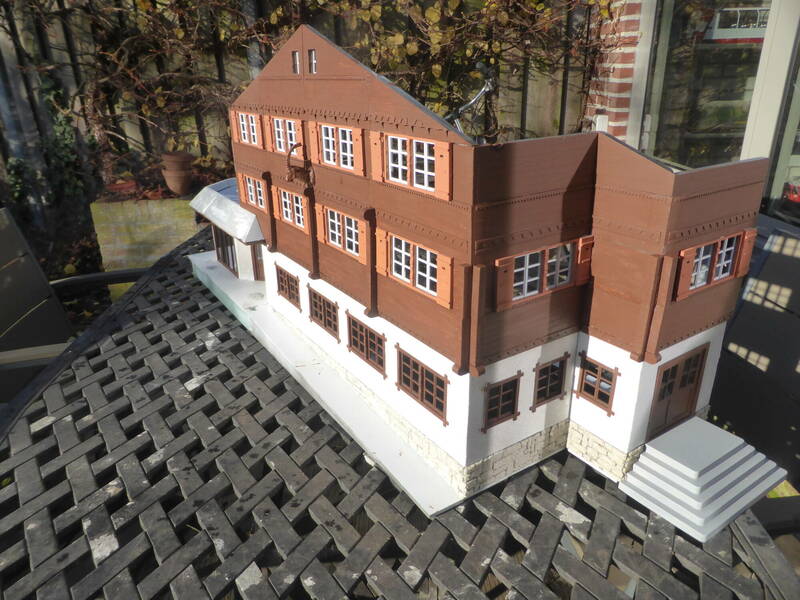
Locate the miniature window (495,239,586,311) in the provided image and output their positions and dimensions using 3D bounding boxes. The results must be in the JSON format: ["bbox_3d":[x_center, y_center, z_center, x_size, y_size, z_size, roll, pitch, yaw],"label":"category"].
[{"bbox_3d":[0.164,-0.030,0.613,0.149,0.058,0.012,-15,26,-30],"label":"miniature window"}]

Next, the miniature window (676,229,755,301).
[{"bbox_3d":[0.342,-0.041,0.603,0.143,0.055,0.009,-14,25,-30],"label":"miniature window"}]

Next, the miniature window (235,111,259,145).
[{"bbox_3d":[-0.276,-0.308,1.003,0.009,0.055,0.103,-15,26,-30],"label":"miniature window"}]

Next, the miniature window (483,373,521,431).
[{"bbox_3d":[0.109,0.108,0.601,0.051,0.061,0.007,-14,25,-30],"label":"miniature window"}]

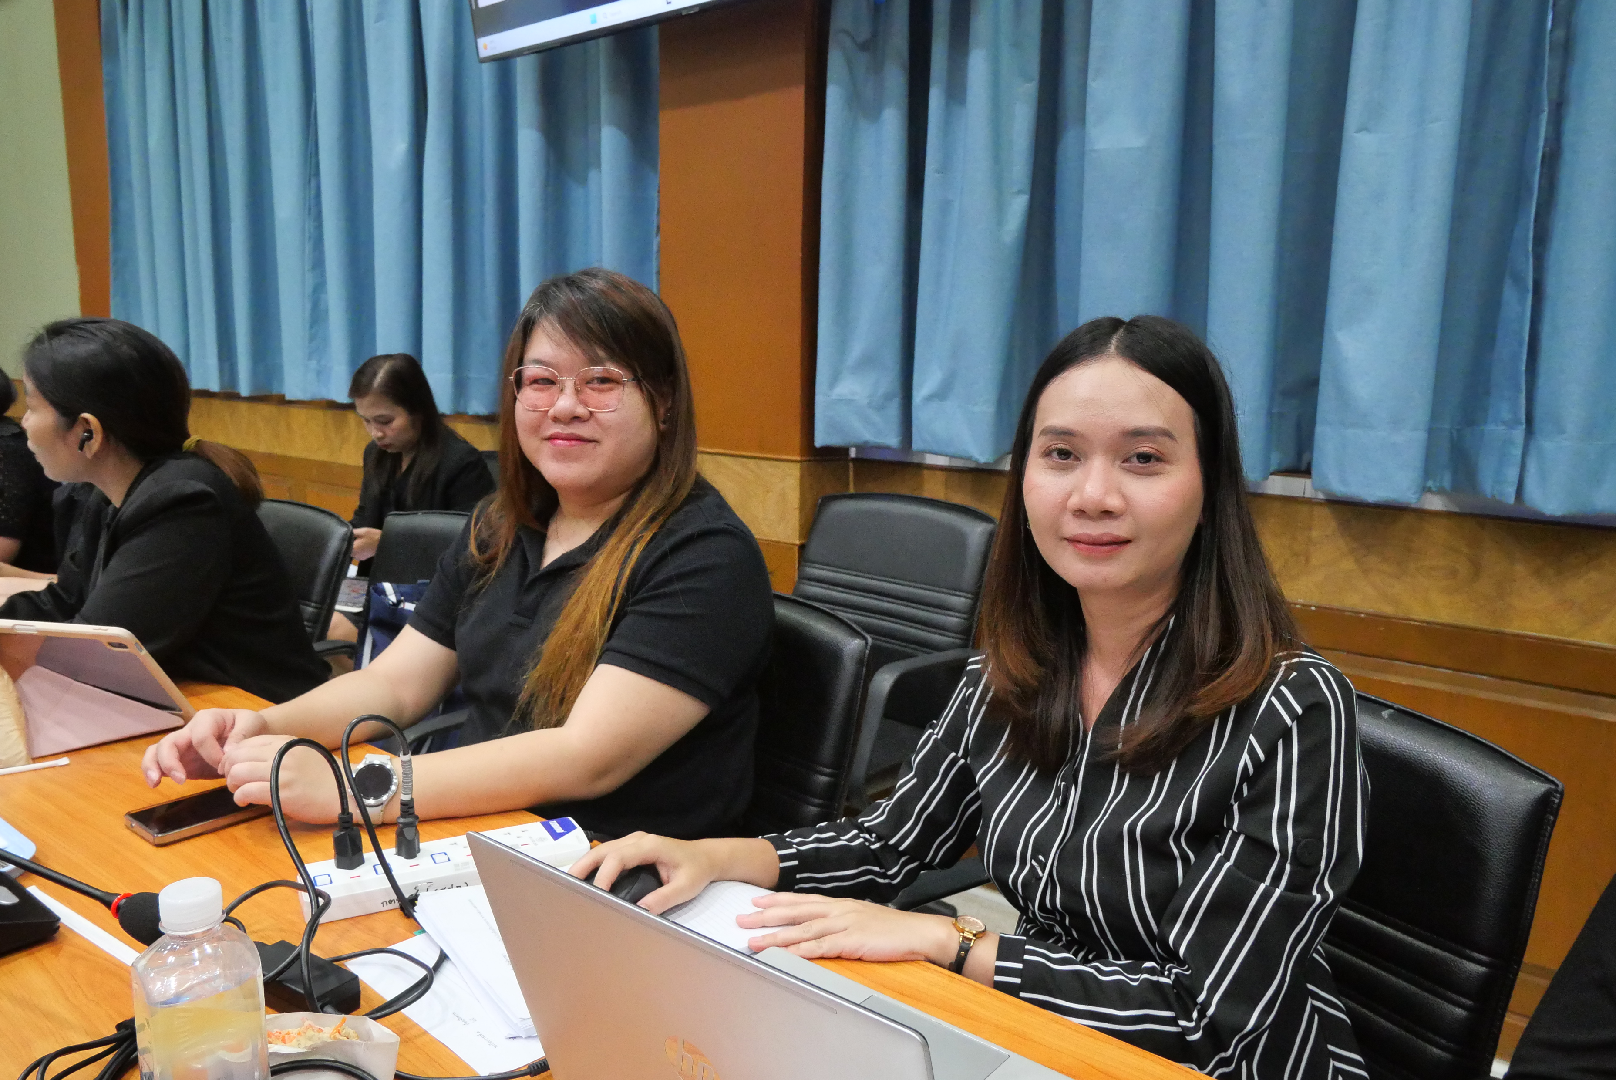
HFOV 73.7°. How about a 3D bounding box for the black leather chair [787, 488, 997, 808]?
[{"bbox_3d":[0.052,0.390,2.315,0.570,0.930,0.610,9,12,41],"label":"black leather chair"}]

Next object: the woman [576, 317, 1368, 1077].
[{"bbox_3d":[0.117,0.445,0.922,0.560,1.265,0.620,7,11,30],"label":"woman"}]

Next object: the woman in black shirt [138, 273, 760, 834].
[{"bbox_3d":[-0.334,0.361,1.227,0.560,1.315,0.650,8,11,36],"label":"woman in black shirt"}]

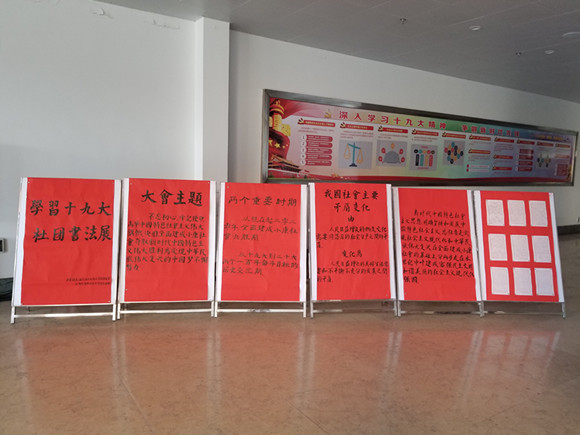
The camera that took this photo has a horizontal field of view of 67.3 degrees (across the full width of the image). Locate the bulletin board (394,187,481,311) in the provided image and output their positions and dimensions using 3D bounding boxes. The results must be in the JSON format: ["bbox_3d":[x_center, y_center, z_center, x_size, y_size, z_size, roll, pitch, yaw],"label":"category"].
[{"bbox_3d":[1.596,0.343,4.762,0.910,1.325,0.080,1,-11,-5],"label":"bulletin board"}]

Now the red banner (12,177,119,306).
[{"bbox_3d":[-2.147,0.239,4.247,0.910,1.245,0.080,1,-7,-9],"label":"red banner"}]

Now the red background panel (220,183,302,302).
[{"bbox_3d":[-0.280,0.239,4.439,0.785,1.200,0.030,1,-10,-3],"label":"red background panel"}]

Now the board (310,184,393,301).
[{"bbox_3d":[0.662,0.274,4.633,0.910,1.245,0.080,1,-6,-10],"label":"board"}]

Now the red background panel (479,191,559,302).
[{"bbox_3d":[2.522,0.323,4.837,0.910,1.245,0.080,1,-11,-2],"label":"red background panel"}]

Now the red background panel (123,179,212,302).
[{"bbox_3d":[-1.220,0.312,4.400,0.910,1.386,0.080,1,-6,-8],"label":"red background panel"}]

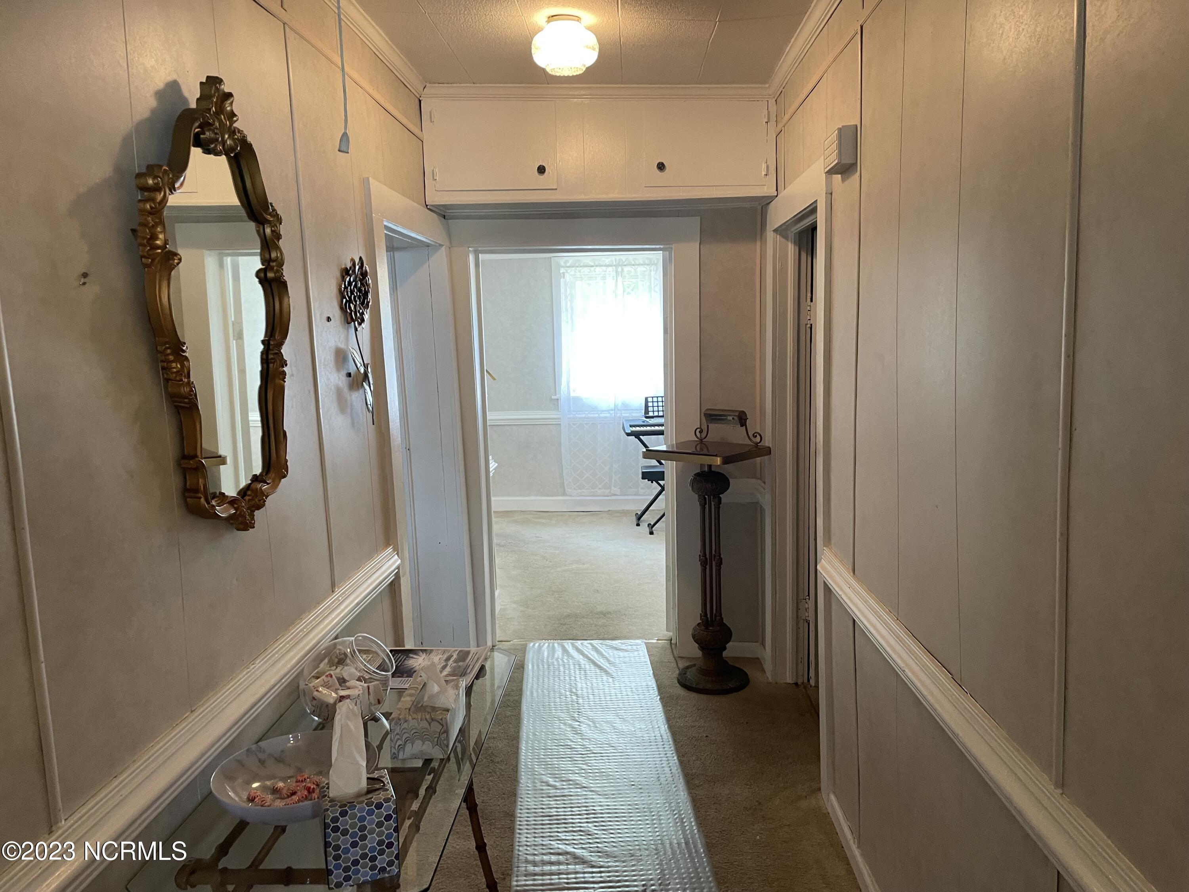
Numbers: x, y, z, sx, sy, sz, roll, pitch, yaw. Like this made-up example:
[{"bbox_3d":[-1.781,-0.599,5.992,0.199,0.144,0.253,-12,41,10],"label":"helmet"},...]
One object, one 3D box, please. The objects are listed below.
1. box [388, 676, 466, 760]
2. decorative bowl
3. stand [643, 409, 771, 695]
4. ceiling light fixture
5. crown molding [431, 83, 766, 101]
[{"bbox_3d":[-0.369,0.607,2.003,0.121,0.090,0.221,-1,7,2],"label":"box"},{"bbox_3d":[-0.573,0.656,1.730,0.308,0.075,0.308,-1,7,3],"label":"decorative bowl"},{"bbox_3d":[0.522,0.471,4.120,0.430,1.260,0.380,5,10,43],"label":"stand"},{"bbox_3d":[-0.097,-1.314,2.931,0.218,0.168,0.218,-1,7,3],"label":"ceiling light fixture"},{"bbox_3d":[0.011,-1.480,3.726,1.486,0.055,0.050,0,7,1],"label":"crown molding"}]

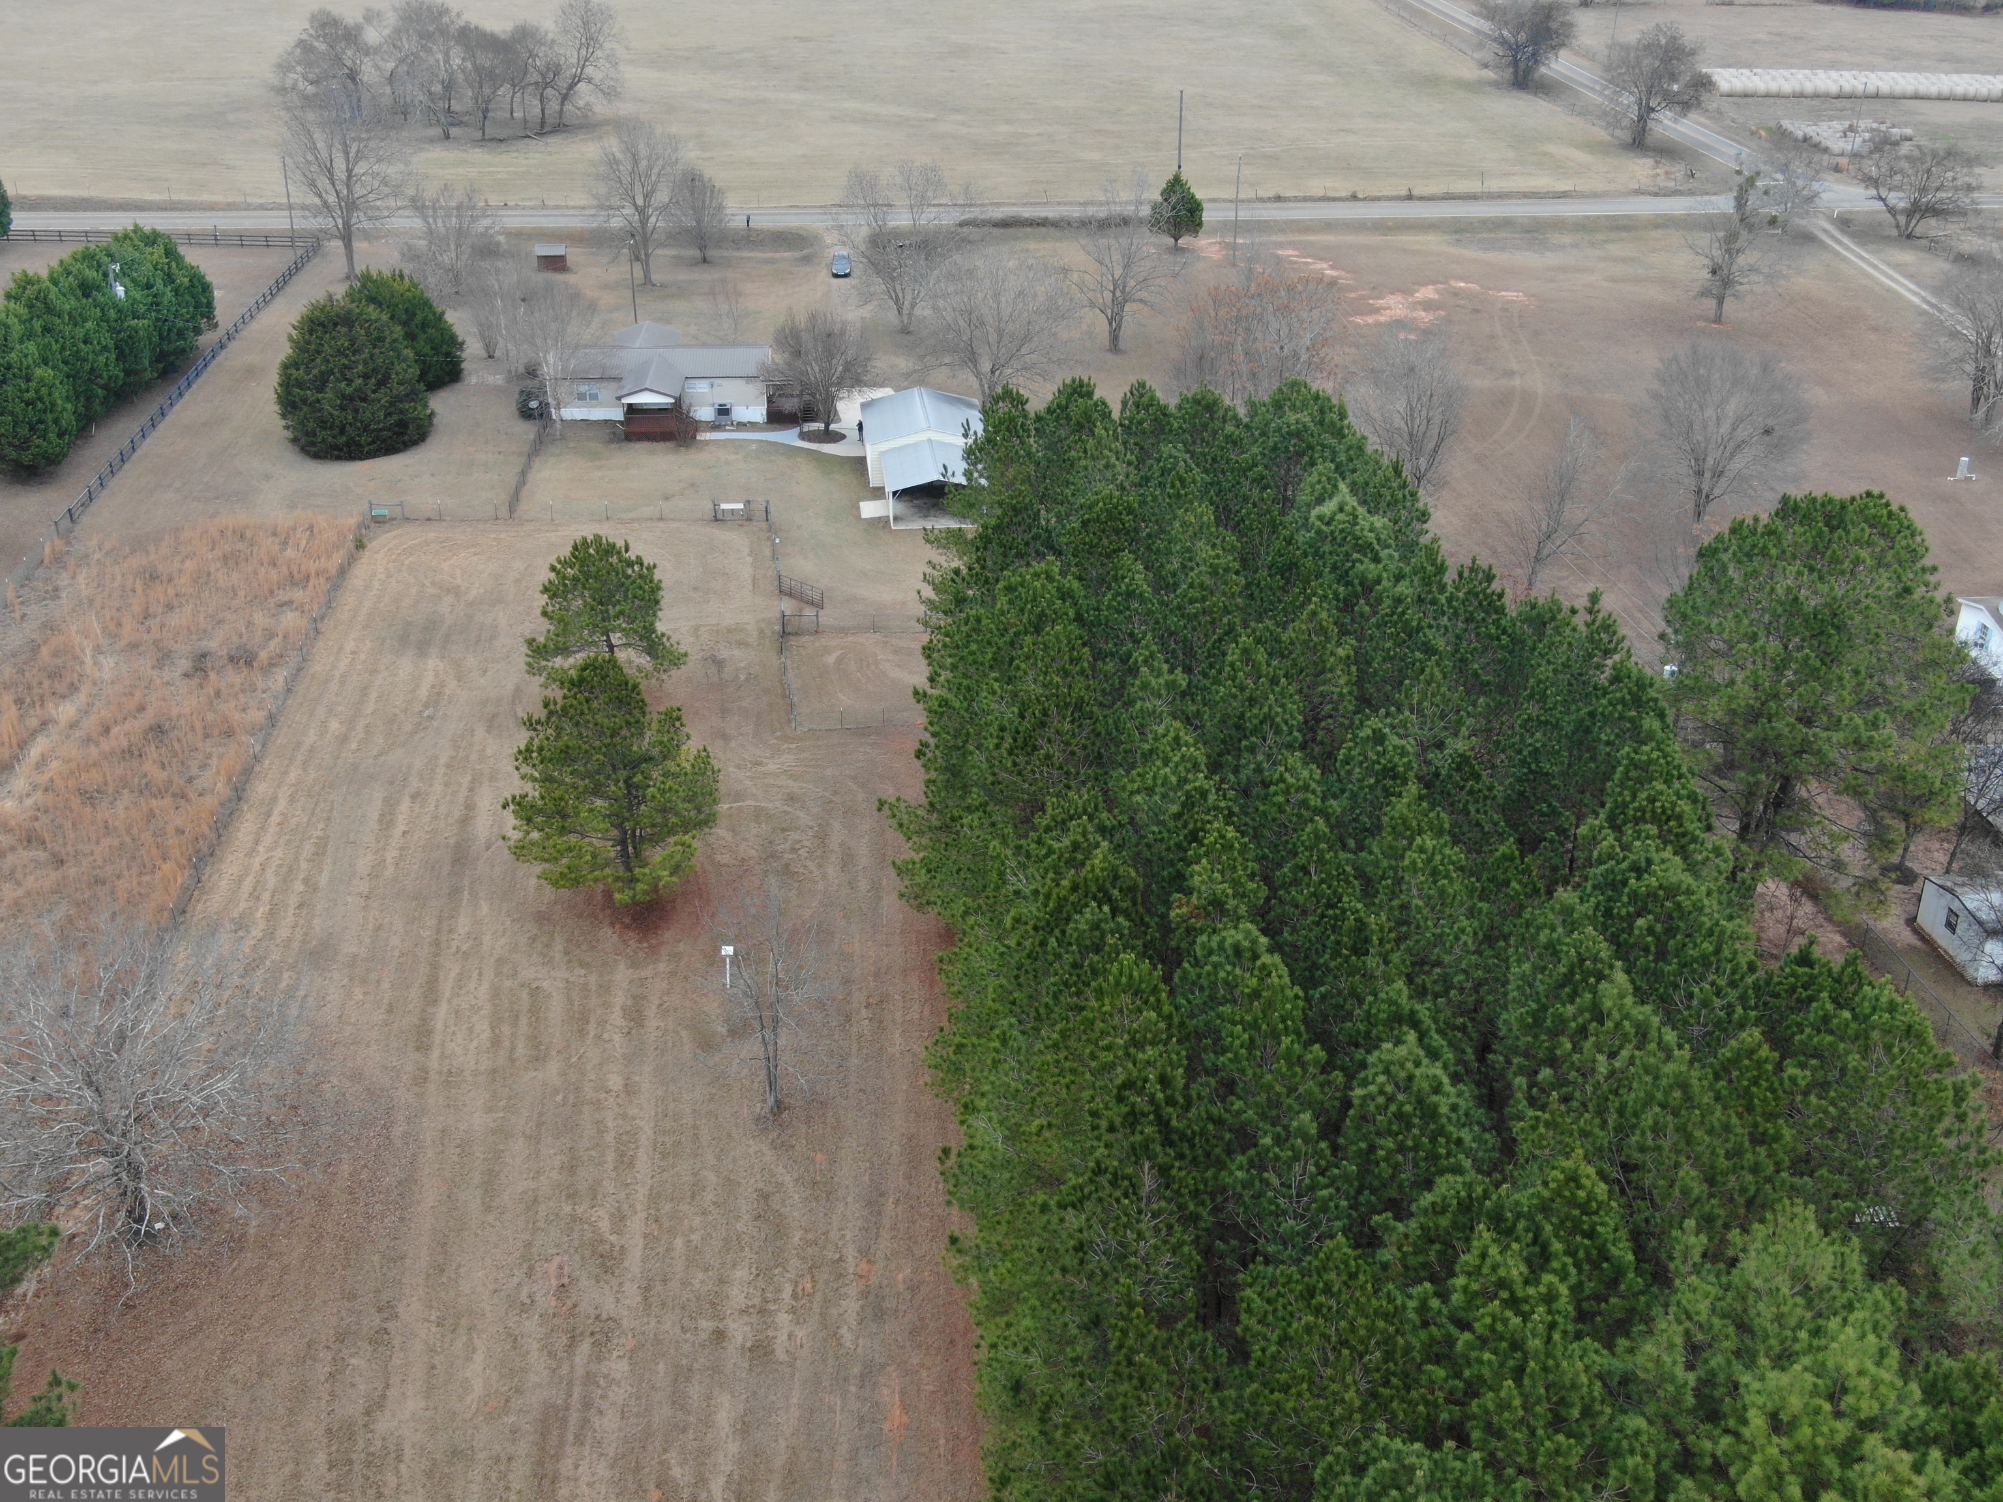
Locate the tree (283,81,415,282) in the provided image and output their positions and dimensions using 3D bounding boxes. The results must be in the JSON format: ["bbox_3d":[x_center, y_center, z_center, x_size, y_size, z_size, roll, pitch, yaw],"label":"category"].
[{"bbox_3d":[-55.840,-48.510,173.160,11.350,16.030,11.010,0,25,0],"label":"tree"}]

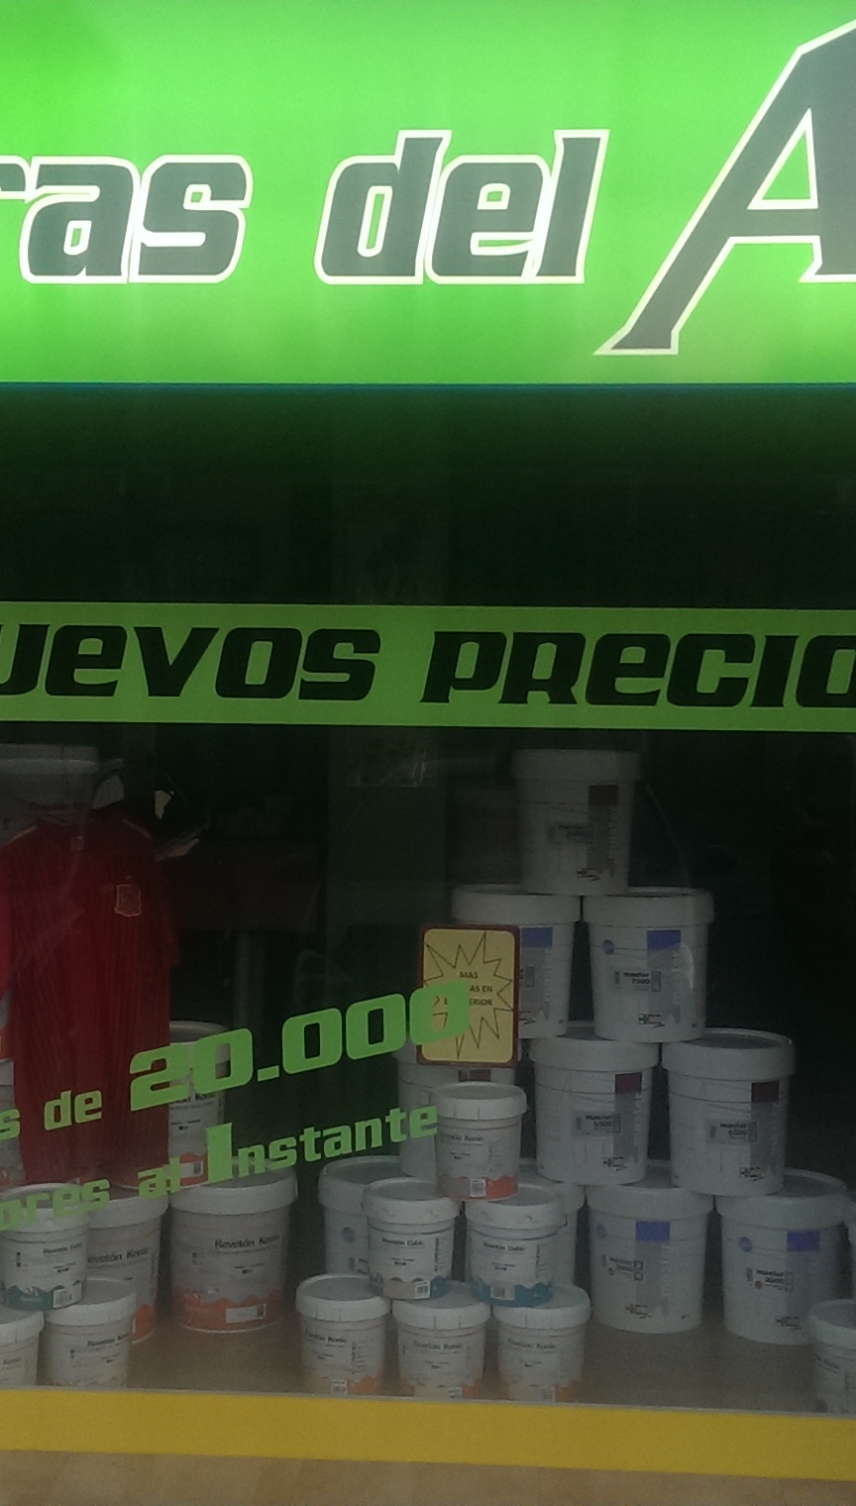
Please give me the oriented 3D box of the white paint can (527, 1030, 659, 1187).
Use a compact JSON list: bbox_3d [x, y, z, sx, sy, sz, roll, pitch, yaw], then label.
[{"bbox_3d":[0.379,0.800,4.525,0.293,0.321,0.293,1,2,5],"label":"white paint can"}]

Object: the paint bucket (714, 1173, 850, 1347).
[{"bbox_3d":[0.782,1.114,4.385,0.290,0.319,0.290,1,1,13],"label":"paint bucket"}]

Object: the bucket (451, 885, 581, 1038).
[{"bbox_3d":[0.200,0.468,4.472,0.290,0.319,0.290,1,1,3],"label":"bucket"}]

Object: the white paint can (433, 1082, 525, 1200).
[{"bbox_3d":[0.104,0.792,4.028,0.195,0.202,0.195,1,2,2],"label":"white paint can"}]

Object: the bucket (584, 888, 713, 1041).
[{"bbox_3d":[0.495,0.472,4.440,0.290,0.319,0.290,1,1,9],"label":"bucket"}]

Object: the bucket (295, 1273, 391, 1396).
[{"bbox_3d":[-0.171,1.188,4.011,0.195,0.202,0.195,1,2,-2],"label":"bucket"}]

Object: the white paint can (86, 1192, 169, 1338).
[{"bbox_3d":[-0.708,1.103,4.314,0.288,0.310,0.288,1,1,0],"label":"white paint can"}]

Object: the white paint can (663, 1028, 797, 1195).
[{"bbox_3d":[0.673,0.806,4.436,0.293,0.321,0.293,1,2,9],"label":"white paint can"}]

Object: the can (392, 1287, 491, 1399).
[{"bbox_3d":[0.028,1.176,3.929,0.191,0.199,0.191,1,1,0],"label":"can"}]

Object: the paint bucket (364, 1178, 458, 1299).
[{"bbox_3d":[-0.032,0.976,3.961,0.191,0.199,0.191,1,1,8],"label":"paint bucket"}]

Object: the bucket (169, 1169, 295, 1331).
[{"bbox_3d":[-0.441,1.118,4.499,0.294,0.324,0.294,1,2,0],"label":"bucket"}]

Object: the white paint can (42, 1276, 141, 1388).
[{"bbox_3d":[-0.680,1.190,4.000,0.194,0.205,0.194,1,2,0],"label":"white paint can"}]

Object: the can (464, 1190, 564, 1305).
[{"bbox_3d":[0.174,0.994,3.998,0.194,0.205,0.194,1,2,0],"label":"can"}]

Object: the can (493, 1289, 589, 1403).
[{"bbox_3d":[0.227,1.179,3.924,0.191,0.199,0.191,1,1,0],"label":"can"}]

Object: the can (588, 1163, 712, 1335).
[{"bbox_3d":[0.498,1.109,4.454,0.290,0.319,0.290,1,1,10],"label":"can"}]

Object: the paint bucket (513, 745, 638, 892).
[{"bbox_3d":[0.344,0.159,4.592,0.293,0.321,0.293,1,2,4],"label":"paint bucket"}]

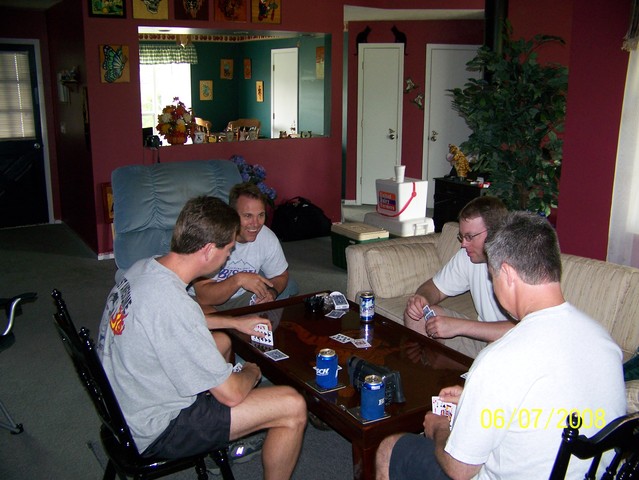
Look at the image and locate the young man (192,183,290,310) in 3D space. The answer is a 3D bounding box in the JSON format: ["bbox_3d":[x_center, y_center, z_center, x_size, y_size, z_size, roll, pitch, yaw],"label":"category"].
[{"bbox_3d":[-0.432,0.217,3.249,0.580,1.050,0.780,-7,14,-29],"label":"young man"}]

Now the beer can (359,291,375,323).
[{"bbox_3d":[0.218,0.299,2.895,0.066,0.122,0.066,0,12,0],"label":"beer can"}]

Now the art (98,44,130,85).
[{"bbox_3d":[-1.776,-1.522,5.615,0.270,0.325,0.030,-8,15,-33],"label":"art"}]

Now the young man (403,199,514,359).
[{"bbox_3d":[0.807,0.348,3.005,0.739,1.134,0.567,-8,16,-28],"label":"young man"}]

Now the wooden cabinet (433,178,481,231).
[{"bbox_3d":[1.313,-0.142,5.560,0.420,0.750,0.537,-8,15,-33],"label":"wooden cabinet"}]

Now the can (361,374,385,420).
[{"bbox_3d":[0.166,0.491,2.023,0.076,0.126,0.076,0,12,0],"label":"can"}]

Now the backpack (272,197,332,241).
[{"bbox_3d":[-0.206,-0.237,6.885,0.608,0.415,0.294,-8,16,-30],"label":"backpack"}]

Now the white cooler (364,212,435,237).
[{"bbox_3d":[0.731,-0.022,6.021,0.364,0.415,0.618,-8,16,-30],"label":"white cooler"}]

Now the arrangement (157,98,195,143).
[{"bbox_3d":[-1.373,-1.139,6.153,0.324,0.446,0.283,-8,16,-30],"label":"arrangement"}]

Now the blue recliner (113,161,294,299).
[{"bbox_3d":[-0.690,0.102,3.812,0.880,1.030,0.960,-8,15,-33],"label":"blue recliner"}]

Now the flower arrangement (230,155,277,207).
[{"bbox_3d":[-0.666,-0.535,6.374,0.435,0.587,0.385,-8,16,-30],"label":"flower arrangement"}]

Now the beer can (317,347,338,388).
[{"bbox_3d":[0.028,0.463,2.350,0.074,0.124,0.074,0,14,0],"label":"beer can"}]

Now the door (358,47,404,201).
[{"bbox_3d":[0.793,-1.471,8.417,0.577,2.086,0.091,3,14,11],"label":"door"}]

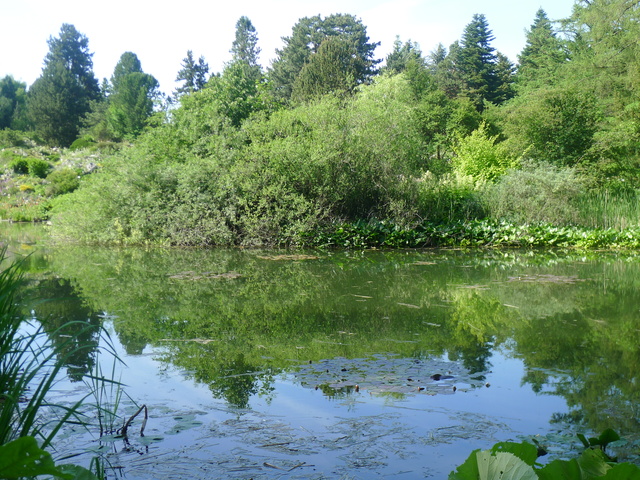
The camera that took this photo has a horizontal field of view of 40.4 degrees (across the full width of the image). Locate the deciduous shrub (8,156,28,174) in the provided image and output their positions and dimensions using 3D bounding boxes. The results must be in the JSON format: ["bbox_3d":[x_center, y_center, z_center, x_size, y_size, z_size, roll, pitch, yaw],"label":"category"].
[{"bbox_3d":[-20.054,-4.938,57.799,1.300,1.230,1.260,-1,4,-19],"label":"deciduous shrub"}]

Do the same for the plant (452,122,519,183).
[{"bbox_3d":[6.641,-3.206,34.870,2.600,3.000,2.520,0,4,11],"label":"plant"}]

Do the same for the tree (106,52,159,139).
[{"bbox_3d":[-19.259,-14.622,89.257,5.230,9.170,5.070,-1,4,-12],"label":"tree"}]

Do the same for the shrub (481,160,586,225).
[{"bbox_3d":[7.607,-1.618,30.961,3.700,2.420,3.050,1,4,14],"label":"shrub"}]

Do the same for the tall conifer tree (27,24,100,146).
[{"bbox_3d":[-28.225,-16.917,95.624,7.980,13.410,7.740,-1,4,-16],"label":"tall conifer tree"}]

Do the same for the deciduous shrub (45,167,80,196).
[{"bbox_3d":[-16.492,-3.696,55.874,2.140,1.800,1.970,-1,4,-16],"label":"deciduous shrub"}]

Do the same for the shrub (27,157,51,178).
[{"bbox_3d":[-18.629,-4.797,57.508,1.560,1.450,1.510,-1,4,-18],"label":"shrub"}]

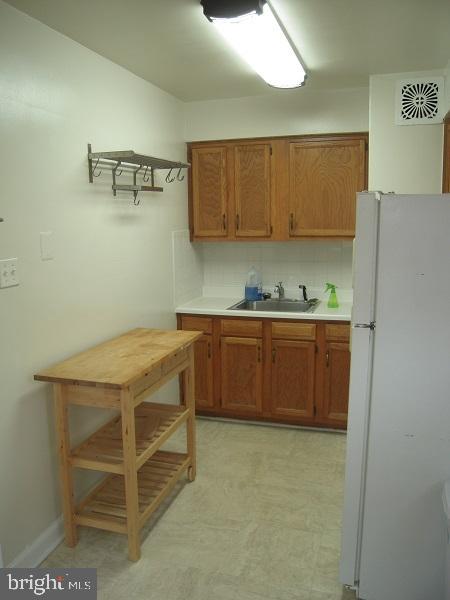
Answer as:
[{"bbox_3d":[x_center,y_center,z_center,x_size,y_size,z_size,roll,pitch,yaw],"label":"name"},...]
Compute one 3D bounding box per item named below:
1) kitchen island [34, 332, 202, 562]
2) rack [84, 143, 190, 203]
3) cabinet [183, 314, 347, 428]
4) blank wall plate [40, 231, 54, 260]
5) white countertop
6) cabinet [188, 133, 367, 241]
[{"bbox_3d":[-0.471,0.708,2.593,0.430,0.900,1.000,2,10,17],"label":"kitchen island"},{"bbox_3d":[-0.472,-0.705,2.797,0.294,0.305,0.670,2,10,17],"label":"rack"},{"bbox_3d":[0.384,0.501,3.865,1.366,0.869,0.617,2,10,17],"label":"cabinet"},{"bbox_3d":[-0.803,-0.247,2.206,0.009,0.120,0.083,3,10,17],"label":"blank wall plate"},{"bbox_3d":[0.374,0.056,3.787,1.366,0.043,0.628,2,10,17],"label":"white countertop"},{"bbox_3d":[0.409,-0.843,3.780,1.376,0.757,0.336,2,10,17],"label":"cabinet"}]

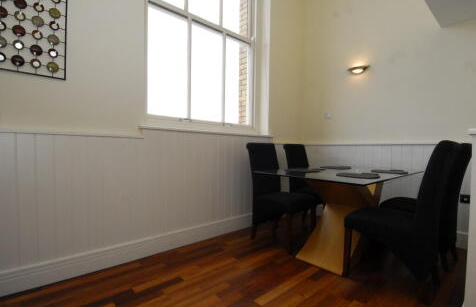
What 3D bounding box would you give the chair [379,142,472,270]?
[{"bbox_3d":[1.697,0.442,2.181,0.436,1.027,0.617,0,2,-41],"label":"chair"}]

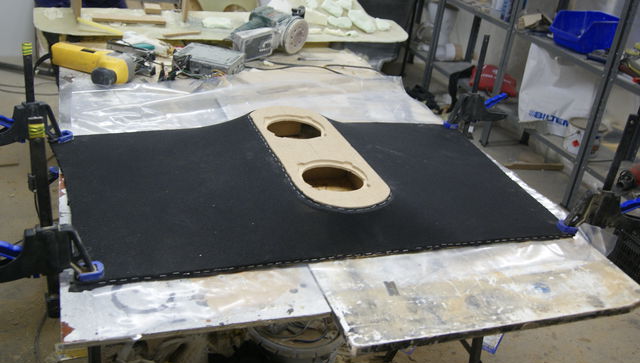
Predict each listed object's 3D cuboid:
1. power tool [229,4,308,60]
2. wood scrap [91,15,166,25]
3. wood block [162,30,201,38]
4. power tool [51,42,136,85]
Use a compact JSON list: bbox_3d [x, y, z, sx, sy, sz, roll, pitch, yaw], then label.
[{"bbox_3d":[-0.202,-0.530,2.262,0.156,0.148,0.291,22,29,30],"label":"power tool"},{"bbox_3d":[-0.635,-0.538,2.132,0.232,0.011,0.052,-3,26,-21],"label":"wood scrap"},{"bbox_3d":[-0.440,-0.466,2.028,0.013,0.008,0.141,26,31,36],"label":"wood block"},{"bbox_3d":[-0.635,-0.345,1.836,0.224,0.073,0.094,13,25,13],"label":"power tool"}]

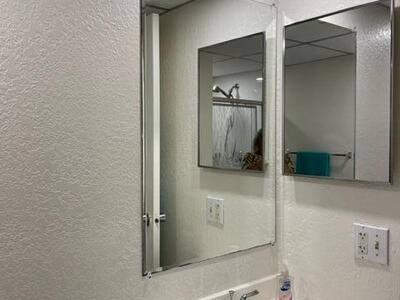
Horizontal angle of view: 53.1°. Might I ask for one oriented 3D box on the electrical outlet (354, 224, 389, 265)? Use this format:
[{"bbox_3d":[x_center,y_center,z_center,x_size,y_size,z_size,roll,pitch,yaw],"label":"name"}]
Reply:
[{"bbox_3d":[0.545,0.302,1.287,0.018,0.115,0.116,-1,2,-40],"label":"electrical outlet"}]

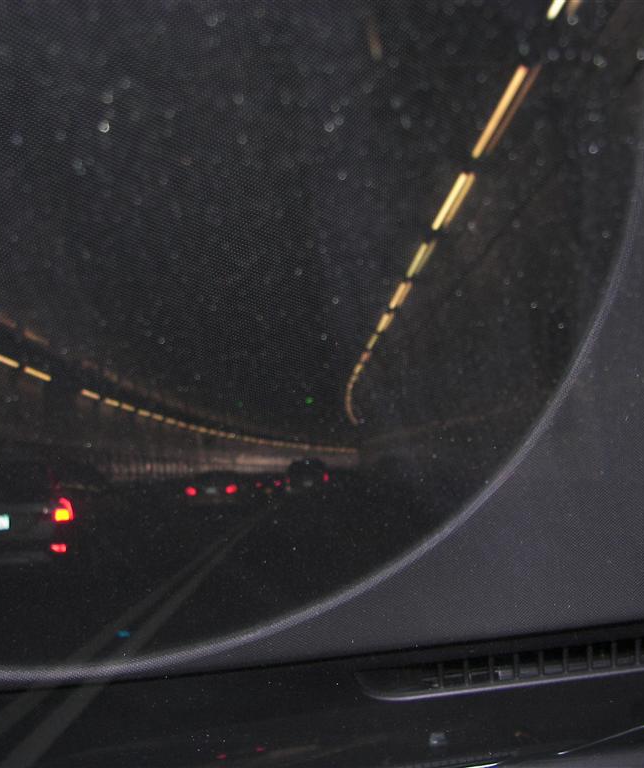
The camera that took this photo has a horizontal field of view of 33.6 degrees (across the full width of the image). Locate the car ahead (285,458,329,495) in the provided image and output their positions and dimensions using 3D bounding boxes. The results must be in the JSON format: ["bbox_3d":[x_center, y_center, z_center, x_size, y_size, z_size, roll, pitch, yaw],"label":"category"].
[{"bbox_3d":[-0.521,4.303,46.648,1.900,1.780,4.700,-4,-5,2],"label":"car ahead"}]

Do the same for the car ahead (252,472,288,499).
[{"bbox_3d":[-3.009,6.231,65.958,1.800,1.500,4.600,-4,-5,4],"label":"car ahead"}]

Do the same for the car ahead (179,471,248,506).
[{"bbox_3d":[-3.096,3.502,33.569,1.800,1.470,4.600,-4,-5,3],"label":"car ahead"}]

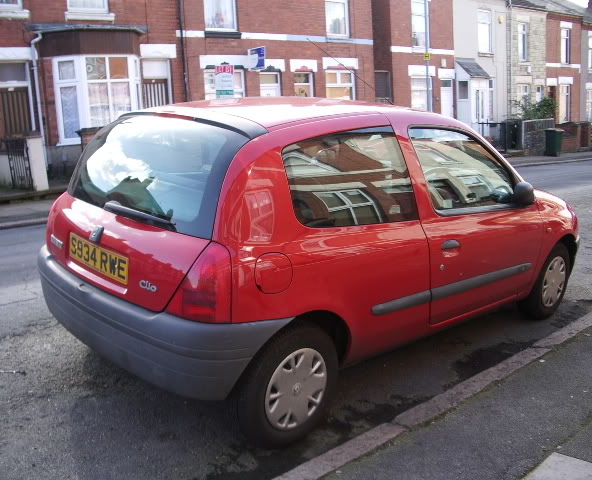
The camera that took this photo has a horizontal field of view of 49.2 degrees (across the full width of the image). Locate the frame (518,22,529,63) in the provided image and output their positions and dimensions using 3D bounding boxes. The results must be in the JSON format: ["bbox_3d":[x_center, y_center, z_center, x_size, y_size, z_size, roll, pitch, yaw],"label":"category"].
[{"bbox_3d":[9.274,-8.058,26.401,0.800,1.560,0.120,-14,15,-42],"label":"frame"}]

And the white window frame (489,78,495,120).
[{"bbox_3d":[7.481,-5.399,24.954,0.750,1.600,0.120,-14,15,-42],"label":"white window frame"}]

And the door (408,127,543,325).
[{"bbox_3d":[1.016,-0.119,3.630,1.290,1.070,0.250,-11,18,-43],"label":"door"}]

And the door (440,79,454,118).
[{"bbox_3d":[5.376,-4.534,23.009,0.800,2.250,0.120,-14,15,-42],"label":"door"}]

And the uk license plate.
[{"bbox_3d":[-0.850,0.078,2.791,0.020,0.112,0.520,-6,15,-44],"label":"uk license plate"}]

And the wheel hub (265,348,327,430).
[{"bbox_3d":[0.003,0.629,2.722,0.365,0.365,0.060,-11,18,-43],"label":"wheel hub"}]

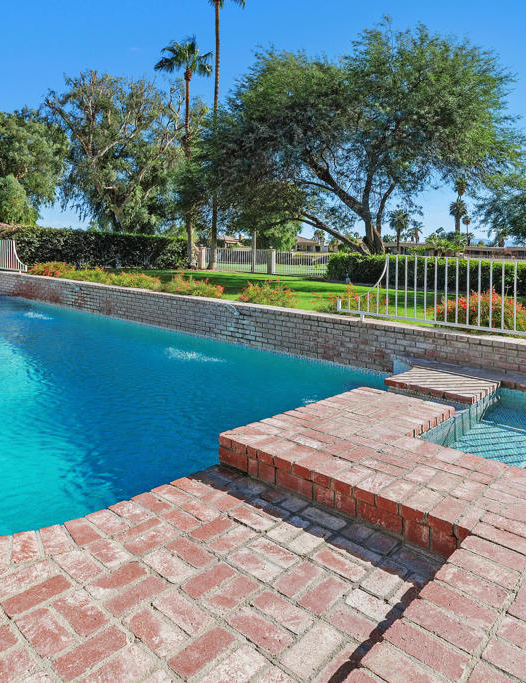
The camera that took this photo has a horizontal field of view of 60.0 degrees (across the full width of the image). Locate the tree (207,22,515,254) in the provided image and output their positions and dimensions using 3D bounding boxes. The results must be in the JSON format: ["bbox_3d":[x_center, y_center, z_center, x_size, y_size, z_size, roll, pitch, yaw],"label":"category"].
[{"bbox_3d":[4.303,-8.007,19.681,13.100,10.560,11.130,3,9,11],"label":"tree"}]

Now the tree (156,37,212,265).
[{"bbox_3d":[-4.241,-9.955,24.588,3.090,11.760,3.090,0,9,-10],"label":"tree"}]

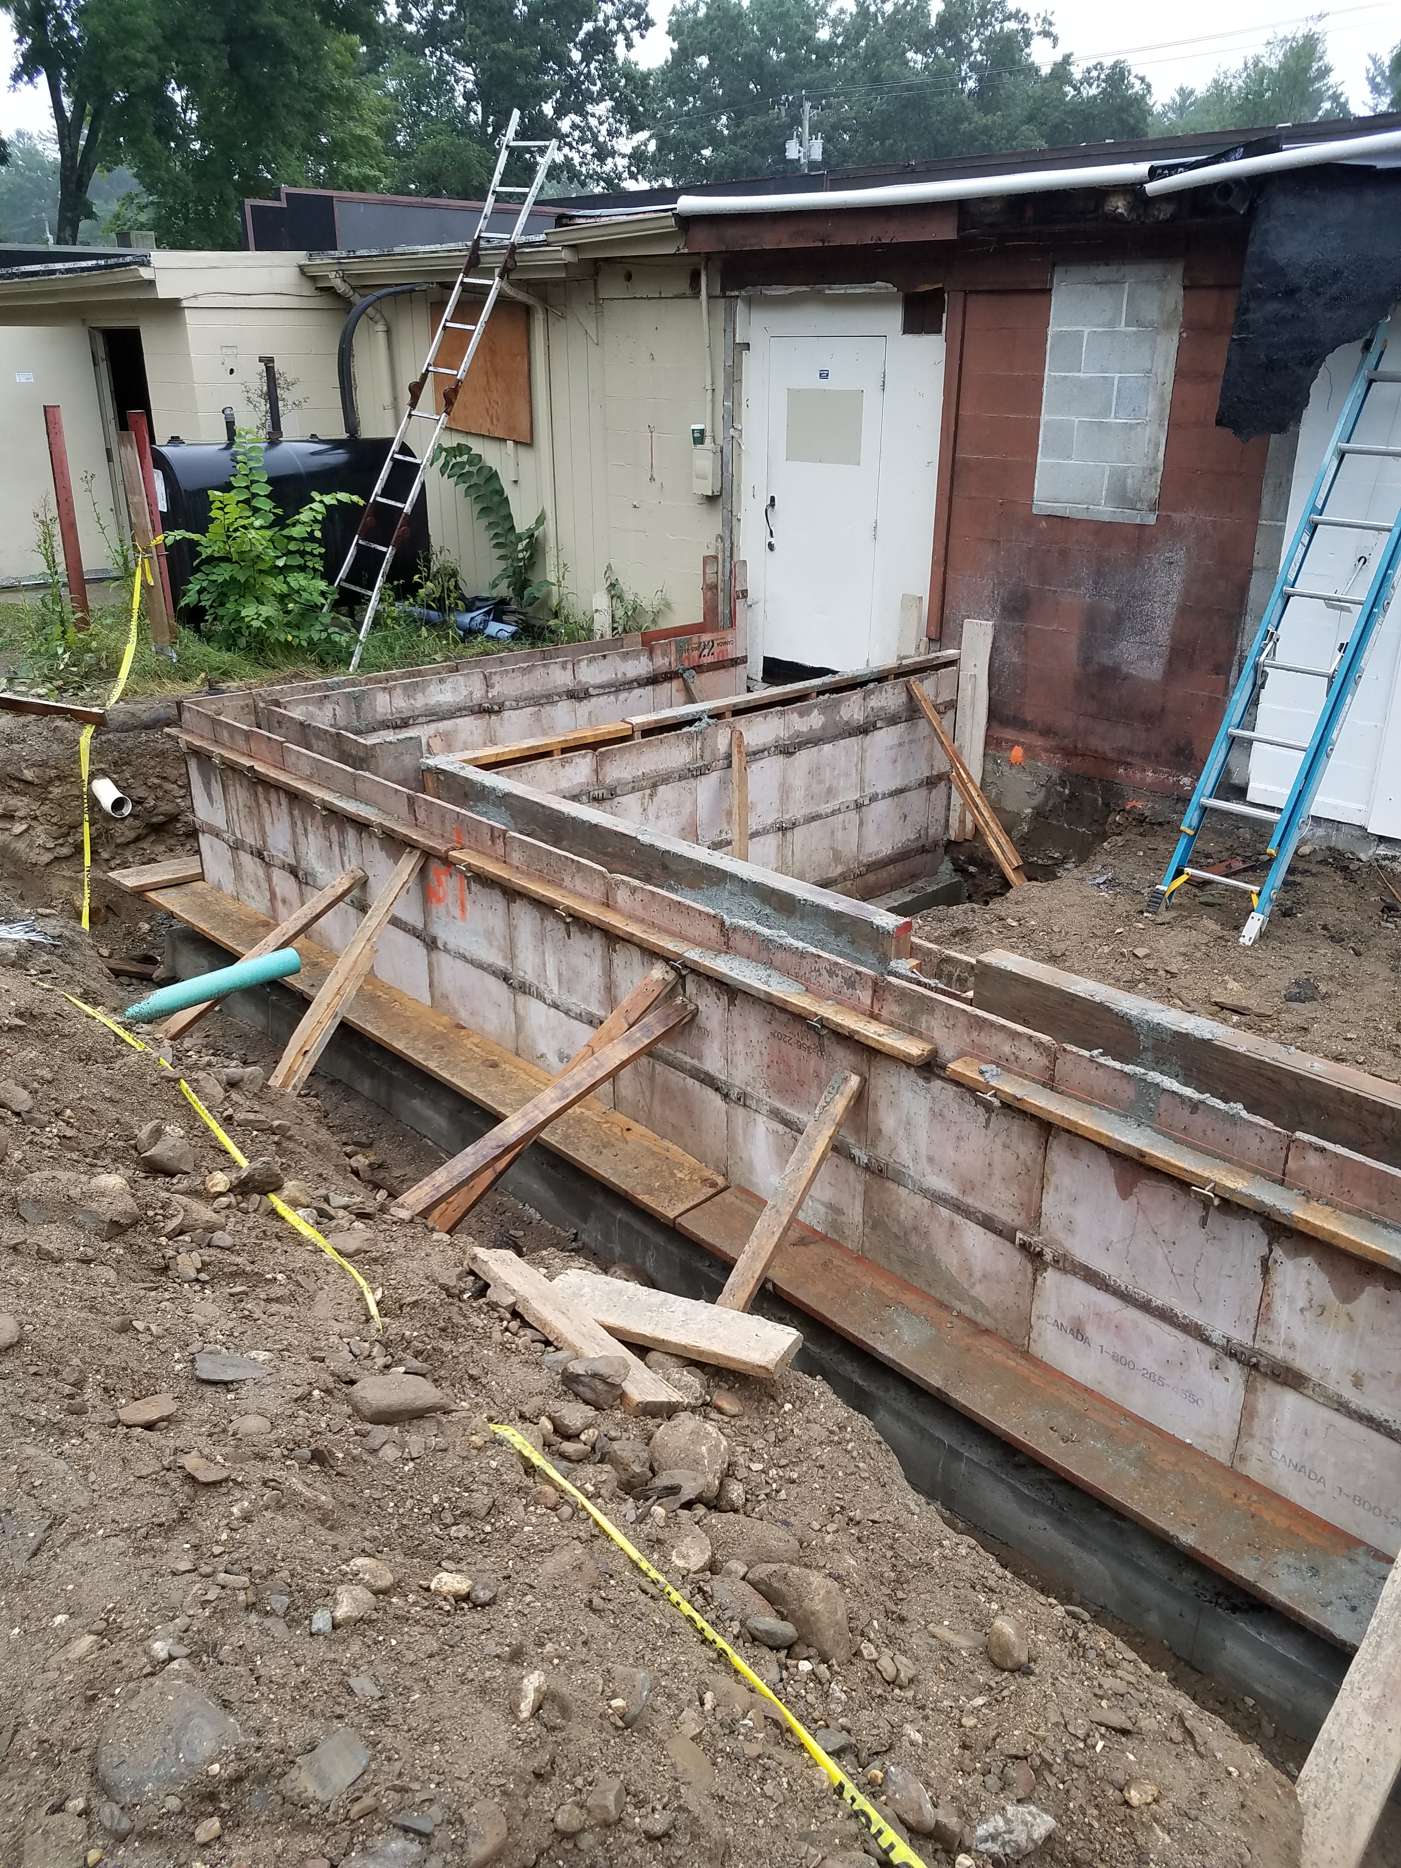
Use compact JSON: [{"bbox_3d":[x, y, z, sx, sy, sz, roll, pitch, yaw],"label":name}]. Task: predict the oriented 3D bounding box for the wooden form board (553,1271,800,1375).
[{"bbox_3d":[-0.064,0.914,3.288,0.577,0.038,0.142,14,29,4],"label":"wooden form board"}]

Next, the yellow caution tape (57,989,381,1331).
[{"bbox_3d":[-1.544,0.558,4.295,0.161,0.090,2.845,-15,23,-34],"label":"yellow caution tape"}]

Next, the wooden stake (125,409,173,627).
[{"bbox_3d":[-3.169,-2.374,8.160,0.089,1.254,0.038,-16,27,-31],"label":"wooden stake"}]

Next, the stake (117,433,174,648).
[{"bbox_3d":[-3.157,-2.222,7.973,0.089,1.182,0.040,-4,23,-7],"label":"stake"}]

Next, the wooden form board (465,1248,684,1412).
[{"bbox_3d":[-0.290,0.887,3.146,0.602,0.038,0.095,32,24,34],"label":"wooden form board"}]

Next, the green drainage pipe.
[{"bbox_3d":[-1.911,0.208,5.530,0.683,0.108,0.108,-21,30,-36],"label":"green drainage pipe"}]

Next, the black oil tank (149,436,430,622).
[{"bbox_3d":[-2.900,-2.857,9.929,1.830,1.170,0.690,-20,30,-41],"label":"black oil tank"}]

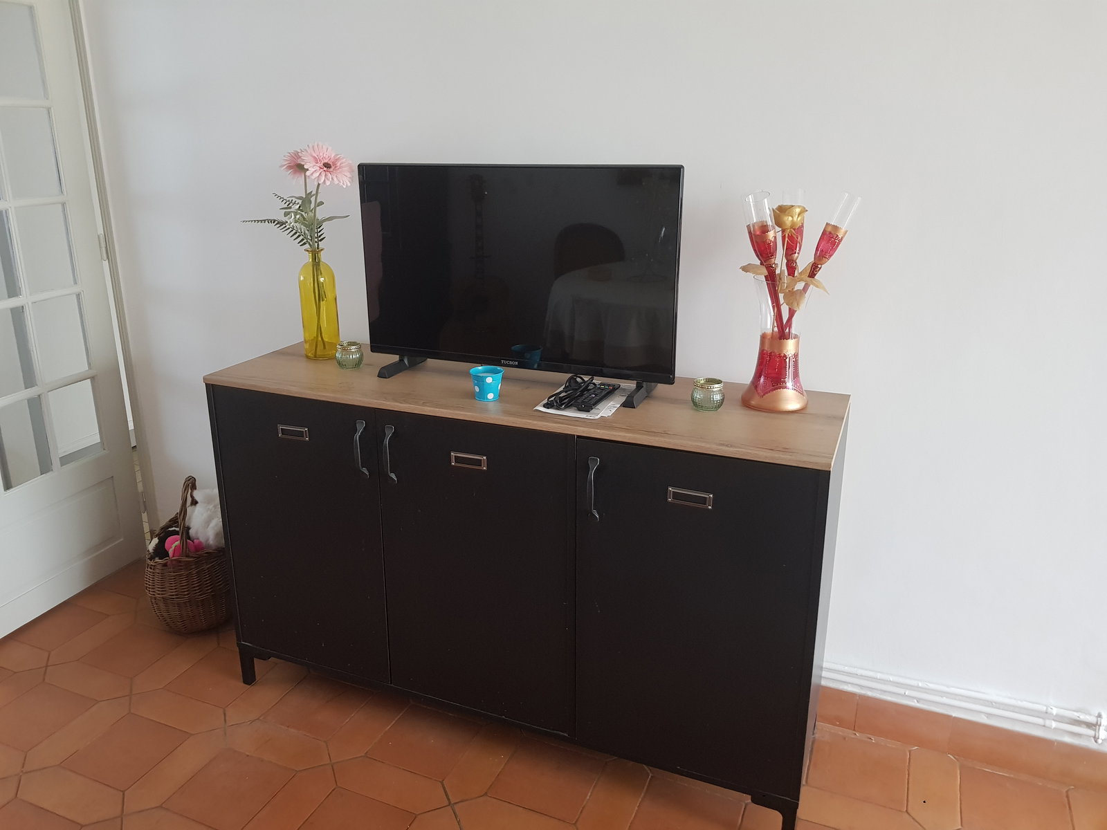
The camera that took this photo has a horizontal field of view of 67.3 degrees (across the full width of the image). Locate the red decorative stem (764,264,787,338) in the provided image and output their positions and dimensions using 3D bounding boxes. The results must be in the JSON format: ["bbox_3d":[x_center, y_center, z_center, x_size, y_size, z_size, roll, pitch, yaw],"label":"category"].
[{"bbox_3d":[0.446,-0.227,1.665,0.019,0.166,0.019,-6,25,25],"label":"red decorative stem"}]

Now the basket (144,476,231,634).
[{"bbox_3d":[-1.011,0.384,2.359,0.280,0.430,0.280,-8,19,-24],"label":"basket"}]

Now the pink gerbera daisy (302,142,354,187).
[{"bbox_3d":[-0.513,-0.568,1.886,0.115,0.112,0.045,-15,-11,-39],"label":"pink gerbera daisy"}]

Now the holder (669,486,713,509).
[{"bbox_3d":[0.245,0.149,1.492,0.082,0.029,0.005,8,19,22],"label":"holder"}]

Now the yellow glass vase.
[{"bbox_3d":[-0.574,-0.271,2.027,0.086,0.263,0.086,8,19,22],"label":"yellow glass vase"}]

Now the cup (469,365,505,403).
[{"bbox_3d":[-0.140,-0.063,1.738,0.073,0.059,0.073,0,18,0],"label":"cup"}]

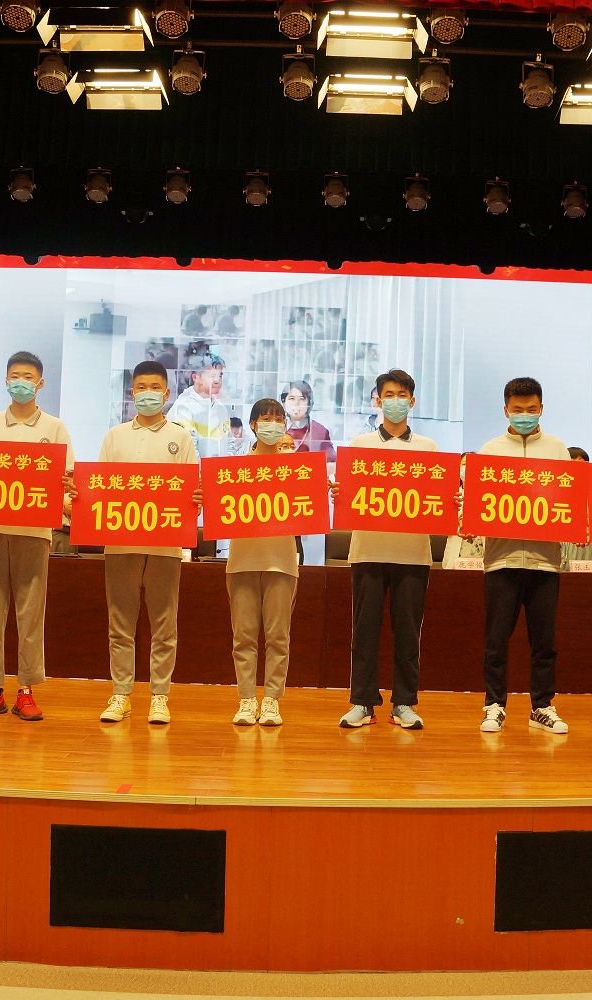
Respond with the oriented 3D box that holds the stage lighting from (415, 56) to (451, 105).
[{"bbox_3d":[0.990,-3.017,7.188,0.270,0.300,0.240,2,-1,0],"label":"stage lighting"}]

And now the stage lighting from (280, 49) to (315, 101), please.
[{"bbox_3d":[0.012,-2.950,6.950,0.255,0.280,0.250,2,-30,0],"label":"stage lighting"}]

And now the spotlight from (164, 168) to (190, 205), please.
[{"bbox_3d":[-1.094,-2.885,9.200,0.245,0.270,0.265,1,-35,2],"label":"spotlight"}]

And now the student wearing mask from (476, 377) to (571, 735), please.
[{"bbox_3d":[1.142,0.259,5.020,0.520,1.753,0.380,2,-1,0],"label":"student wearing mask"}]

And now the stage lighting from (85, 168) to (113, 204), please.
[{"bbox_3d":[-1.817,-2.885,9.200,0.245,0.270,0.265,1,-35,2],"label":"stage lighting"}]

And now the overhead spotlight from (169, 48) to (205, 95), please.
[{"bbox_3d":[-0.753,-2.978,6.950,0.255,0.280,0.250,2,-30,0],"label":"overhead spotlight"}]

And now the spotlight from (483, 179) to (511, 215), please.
[{"bbox_3d":[1.979,-2.988,9.876,0.270,0.300,0.240,2,-1,0],"label":"spotlight"}]

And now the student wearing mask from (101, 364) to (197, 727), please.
[{"bbox_3d":[-0.719,0.200,4.870,0.500,1.750,0.400,2,-2,0],"label":"student wearing mask"}]

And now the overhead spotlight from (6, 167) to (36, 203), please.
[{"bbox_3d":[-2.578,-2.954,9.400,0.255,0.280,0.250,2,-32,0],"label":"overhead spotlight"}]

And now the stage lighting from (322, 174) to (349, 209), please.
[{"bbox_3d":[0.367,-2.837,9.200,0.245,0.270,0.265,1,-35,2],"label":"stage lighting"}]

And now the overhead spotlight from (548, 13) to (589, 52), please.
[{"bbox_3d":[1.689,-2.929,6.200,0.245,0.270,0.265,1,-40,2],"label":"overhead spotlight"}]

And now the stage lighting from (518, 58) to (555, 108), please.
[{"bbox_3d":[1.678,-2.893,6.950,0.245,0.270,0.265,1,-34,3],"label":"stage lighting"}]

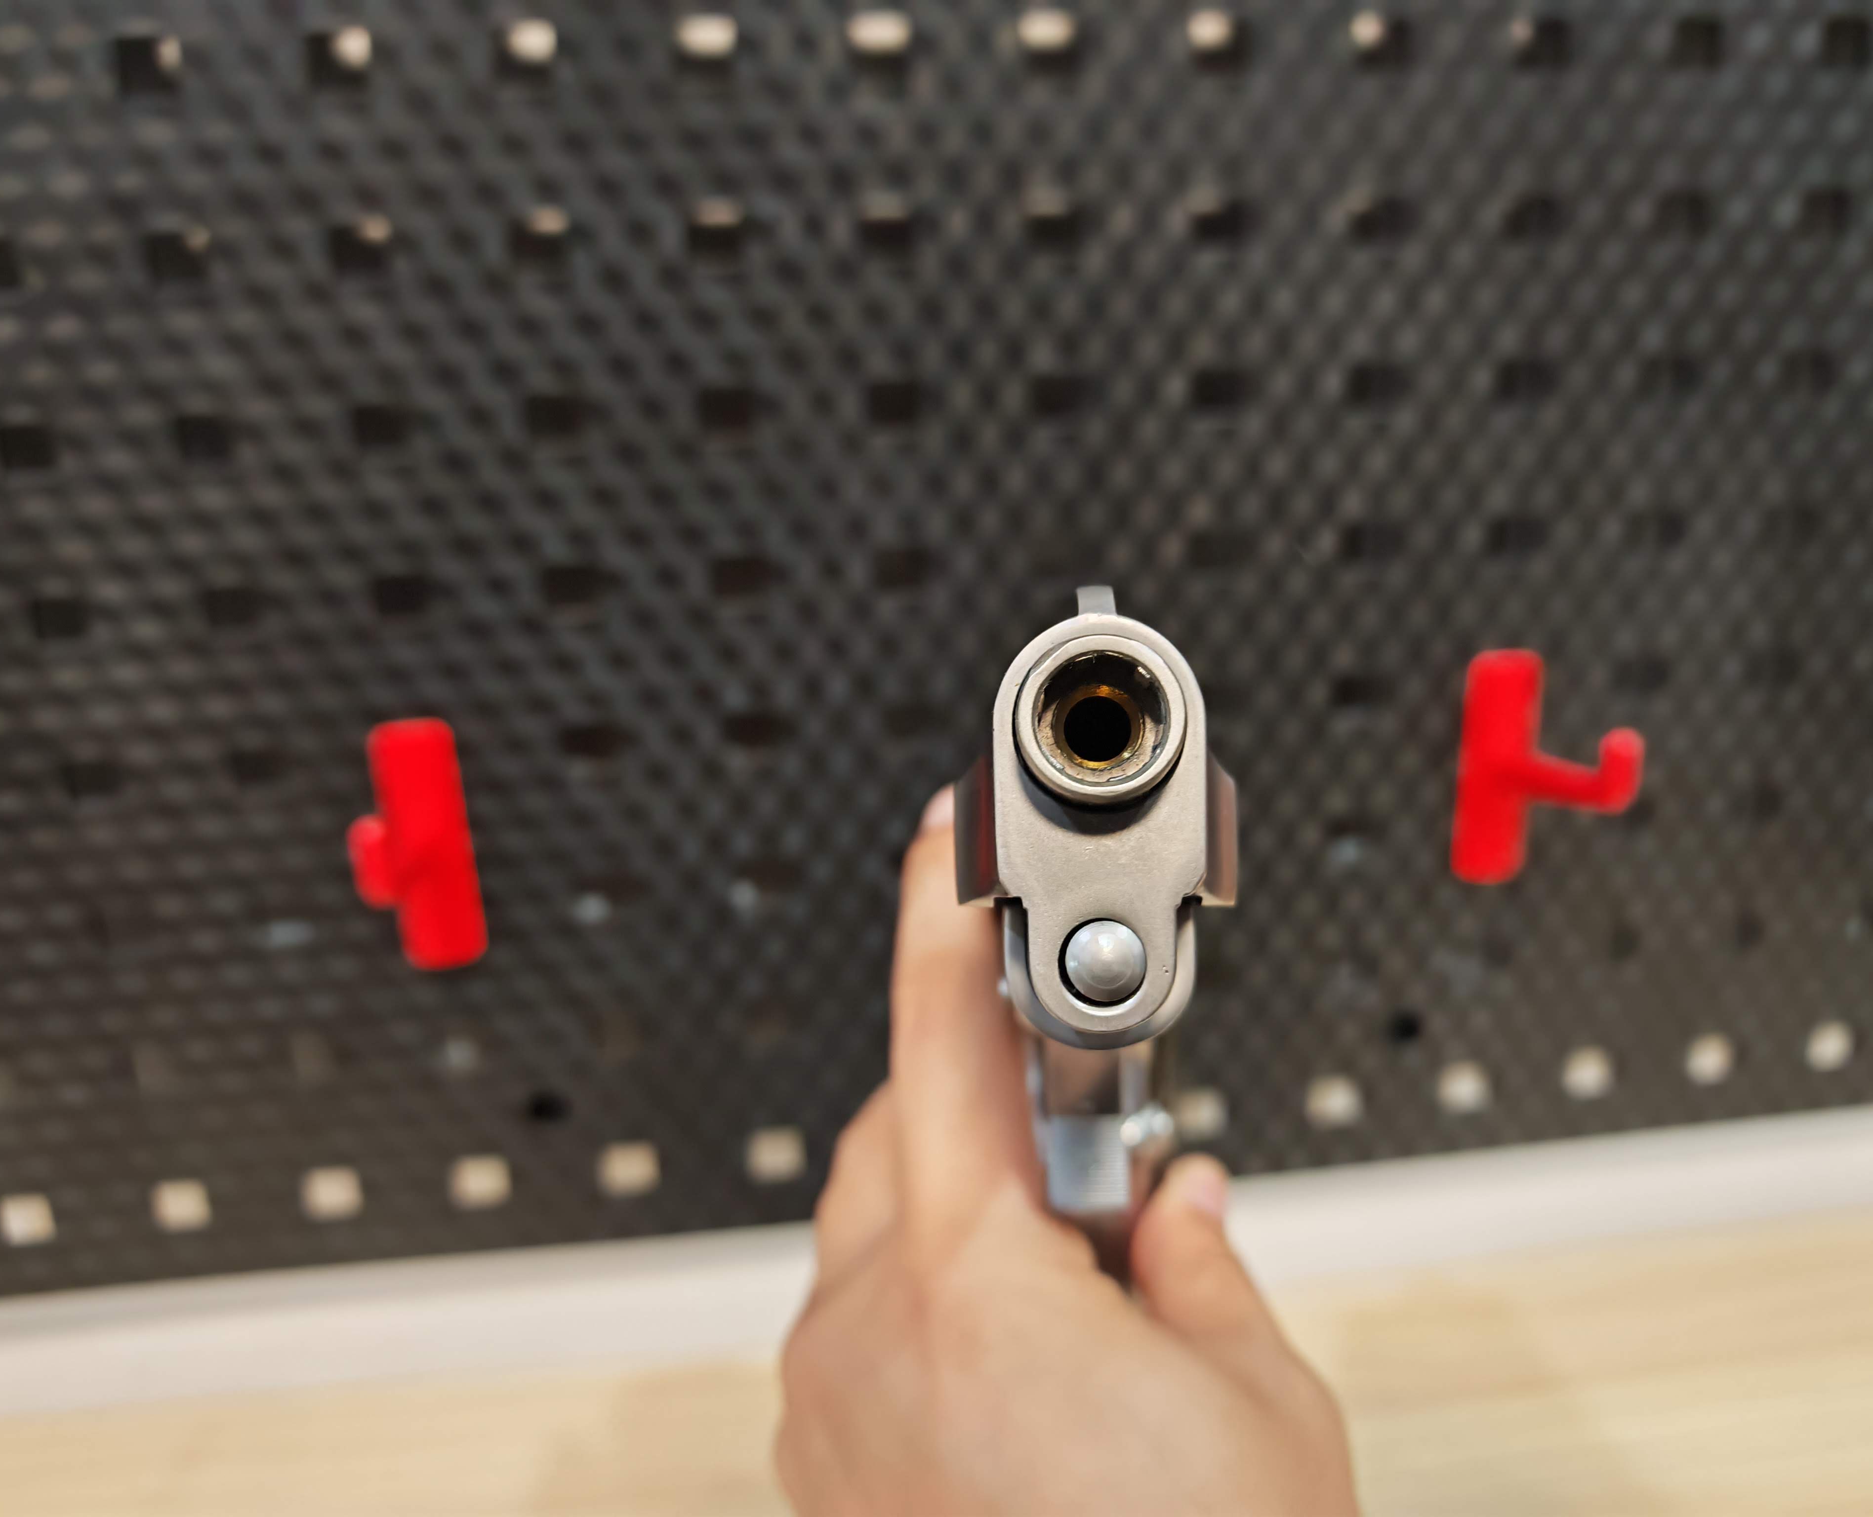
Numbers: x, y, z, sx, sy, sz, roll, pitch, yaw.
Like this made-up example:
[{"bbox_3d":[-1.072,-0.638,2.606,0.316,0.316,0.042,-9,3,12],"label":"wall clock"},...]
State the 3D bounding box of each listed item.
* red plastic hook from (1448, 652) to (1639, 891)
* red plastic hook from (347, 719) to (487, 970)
[{"bbox_3d":[0.145,0.010,0.336,0.019,0.061,0.056,-4,16,-6],"label":"red plastic hook"},{"bbox_3d":[-0.116,0.027,0.308,0.019,0.061,0.056,-4,16,-6],"label":"red plastic hook"}]

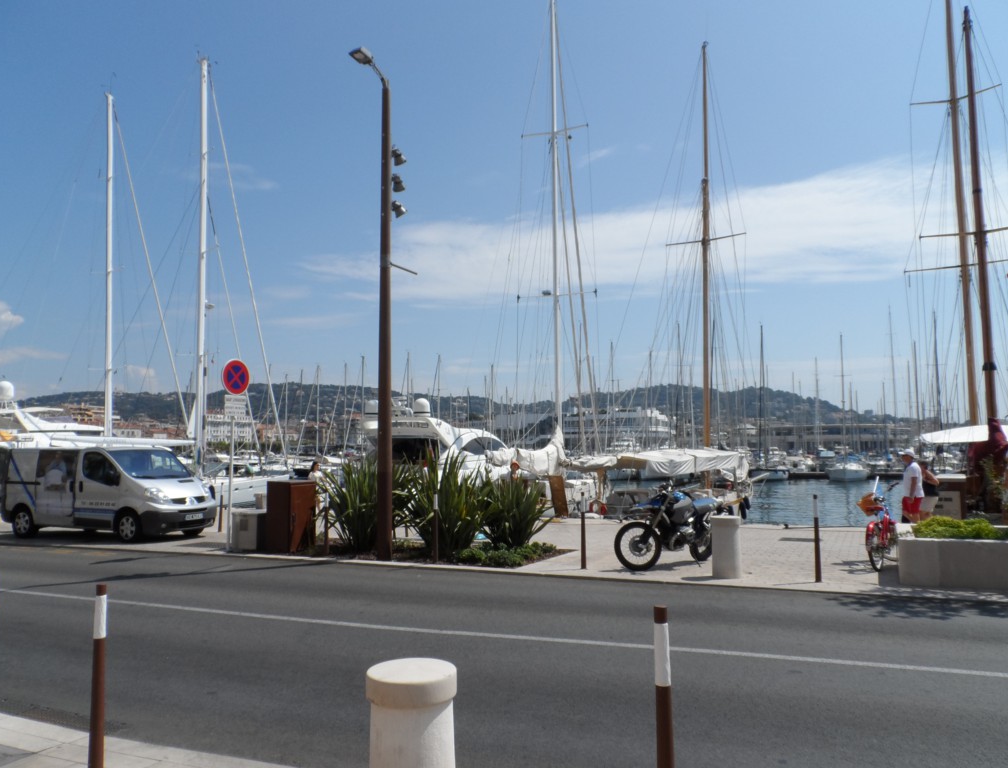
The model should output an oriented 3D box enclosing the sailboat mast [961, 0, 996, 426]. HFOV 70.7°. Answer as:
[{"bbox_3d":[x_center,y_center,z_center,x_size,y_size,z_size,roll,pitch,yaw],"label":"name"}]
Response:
[{"bbox_3d":[12.714,-3.799,18.935,0.260,13.150,0.260,-2,-6,22],"label":"sailboat mast"}]

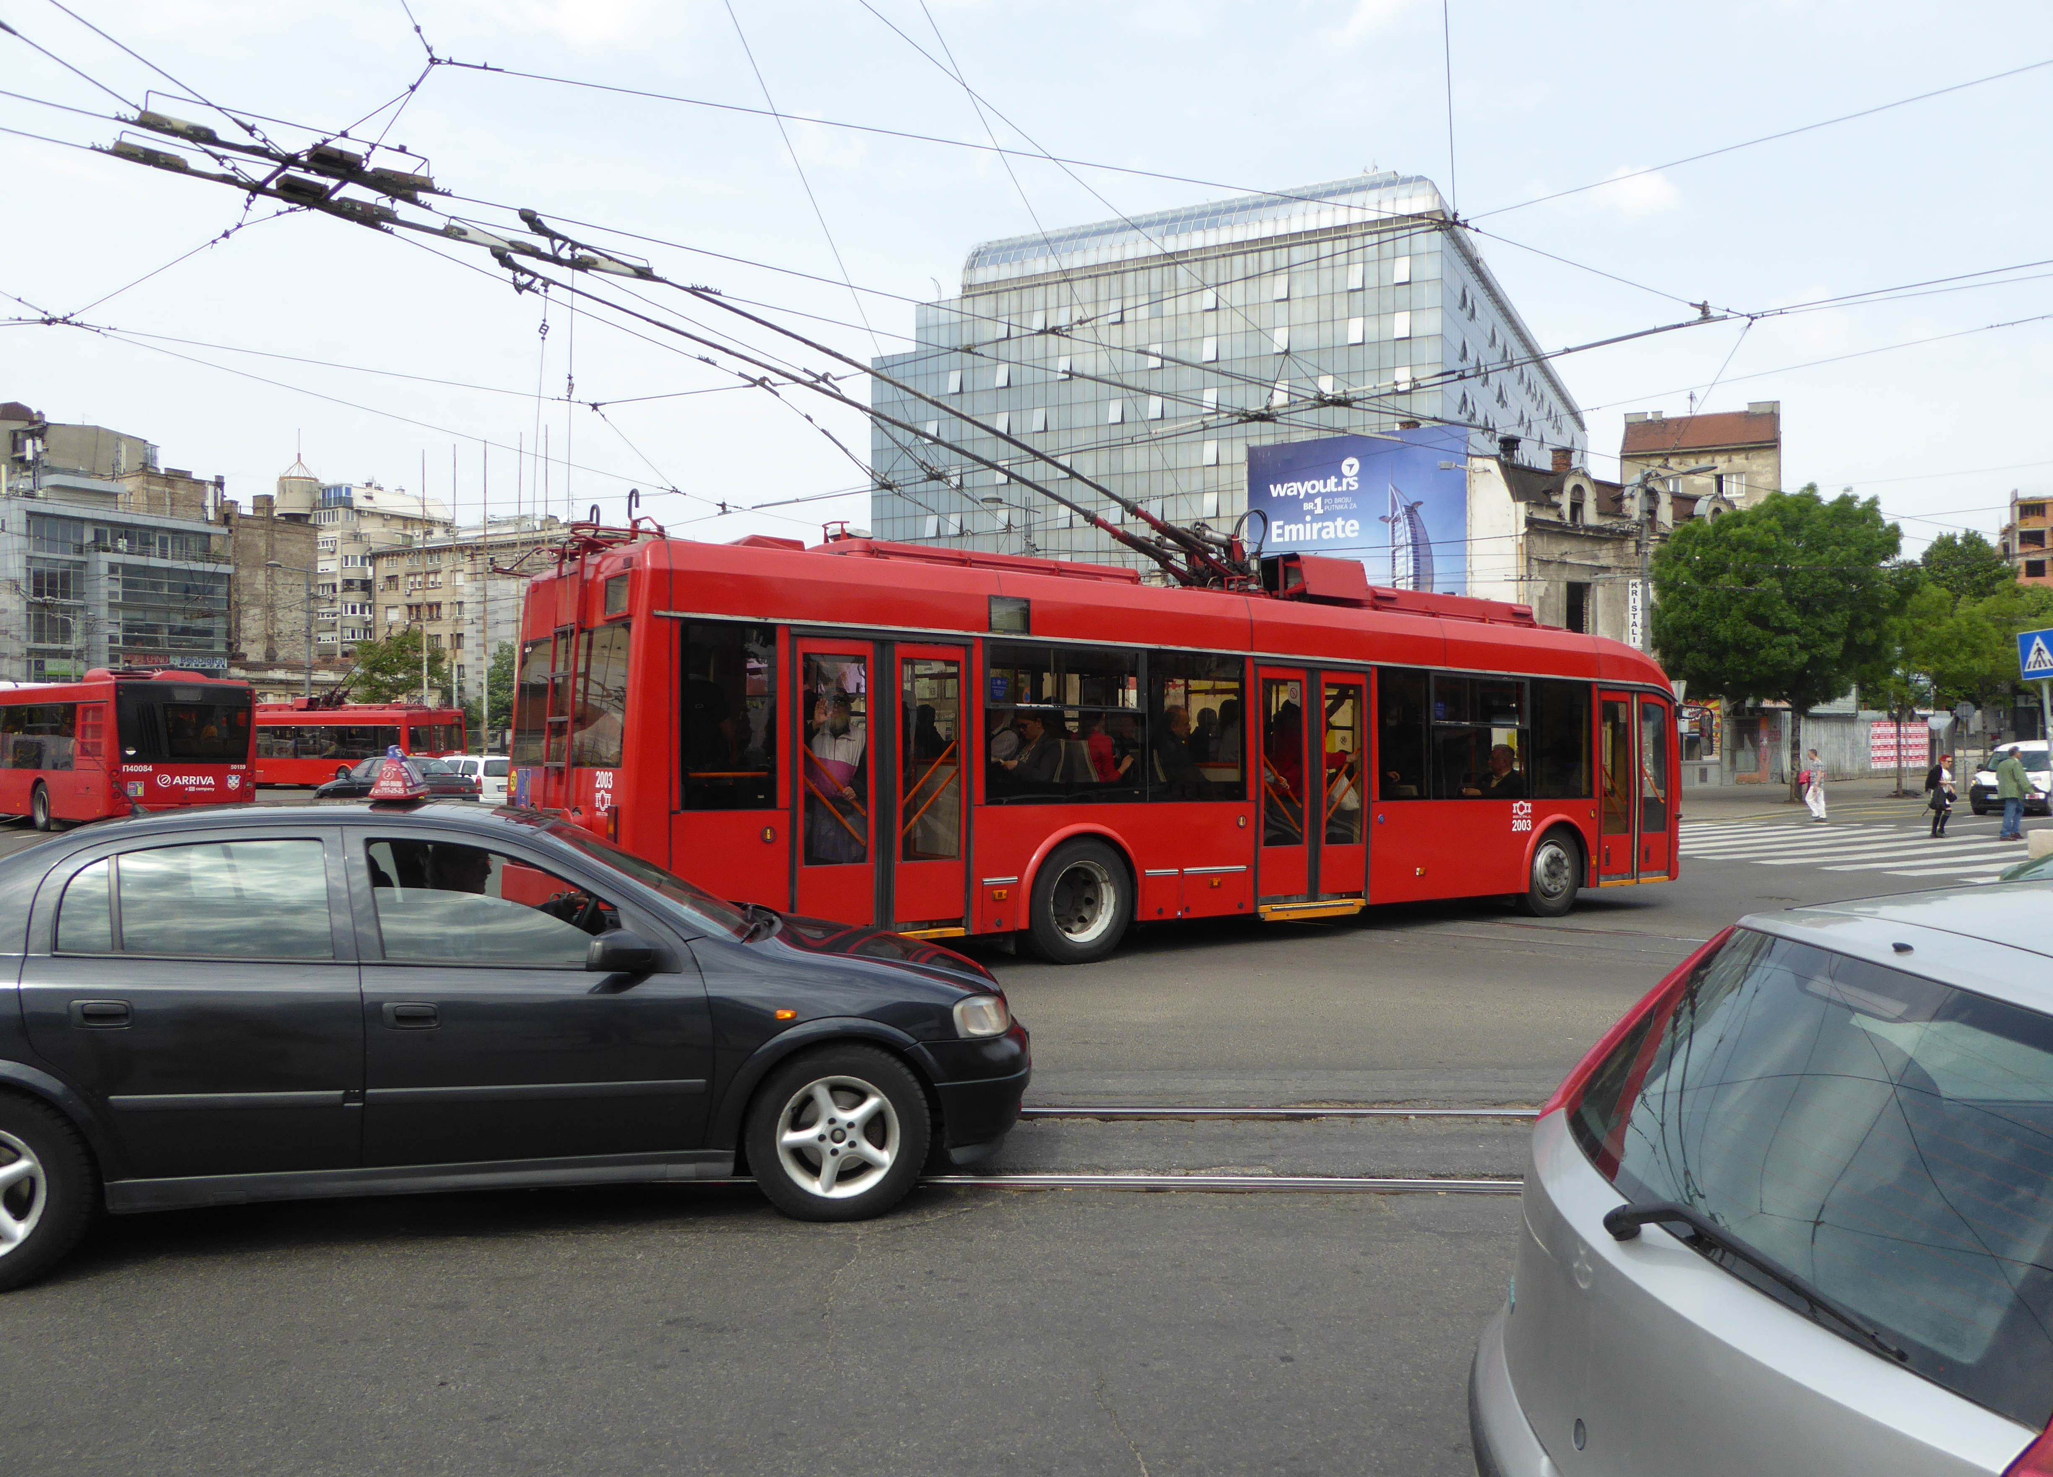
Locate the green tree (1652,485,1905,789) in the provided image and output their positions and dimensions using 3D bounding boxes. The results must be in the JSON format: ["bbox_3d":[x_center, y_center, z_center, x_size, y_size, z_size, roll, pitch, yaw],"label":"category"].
[{"bbox_3d":[24.400,-3.050,46.000,7.300,10.100,7.300,0,-1,0],"label":"green tree"}]

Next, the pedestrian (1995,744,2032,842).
[{"bbox_3d":[18.000,1.020,26.000,0.550,1.750,0.520,-1,-1,42],"label":"pedestrian"}]

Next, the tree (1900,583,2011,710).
[{"bbox_3d":[37.000,-2.000,56.500,5.000,8.200,5.000,0,-1,0],"label":"tree"}]

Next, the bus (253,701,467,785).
[{"bbox_3d":[-26.100,0.290,53.500,11.840,3.400,2.500,0,-1,29],"label":"bus"}]

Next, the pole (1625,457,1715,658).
[{"bbox_3d":[17.000,-2.550,37.500,0.500,9.300,2.300,1,-1,-42],"label":"pole"}]

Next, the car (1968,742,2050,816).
[{"bbox_3d":[26.400,1.050,37.200,4.200,1.840,1.800,1,-1,-35],"label":"car"}]

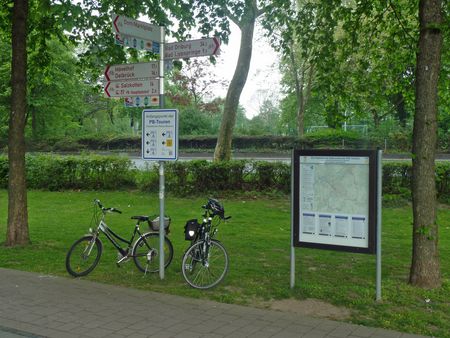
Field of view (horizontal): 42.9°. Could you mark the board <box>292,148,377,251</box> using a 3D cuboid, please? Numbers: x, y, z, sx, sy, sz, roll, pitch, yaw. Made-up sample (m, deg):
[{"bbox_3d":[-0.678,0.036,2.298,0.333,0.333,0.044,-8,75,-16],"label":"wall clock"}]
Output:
[{"bbox_3d":[1.495,0.427,7.860,1.157,1.390,0.080,2,3,27],"label":"board"}]

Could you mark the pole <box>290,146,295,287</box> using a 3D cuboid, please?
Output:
[{"bbox_3d":[0.968,0.712,8.150,0.060,1.980,0.060,2,3,27],"label":"pole"}]

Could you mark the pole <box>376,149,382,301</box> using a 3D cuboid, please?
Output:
[{"bbox_3d":[2.045,0.750,7.570,0.060,2.000,0.060,2,3,27],"label":"pole"}]

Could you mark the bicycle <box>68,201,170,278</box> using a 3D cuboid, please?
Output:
[{"bbox_3d":[-1.630,1.085,9.080,1.710,1.190,0.600,0,2,-16],"label":"bicycle"}]

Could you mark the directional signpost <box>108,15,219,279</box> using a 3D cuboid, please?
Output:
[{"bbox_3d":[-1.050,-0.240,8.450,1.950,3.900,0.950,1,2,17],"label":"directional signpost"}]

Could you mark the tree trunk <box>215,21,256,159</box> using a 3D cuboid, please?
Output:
[{"bbox_3d":[0.330,-2.150,20.000,1.400,5.900,0.800,0,2,0],"label":"tree trunk"}]

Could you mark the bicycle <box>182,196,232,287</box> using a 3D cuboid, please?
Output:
[{"bbox_3d":[-0.360,1.085,8.660,0.640,1.240,1.680,0,2,-13],"label":"bicycle"}]

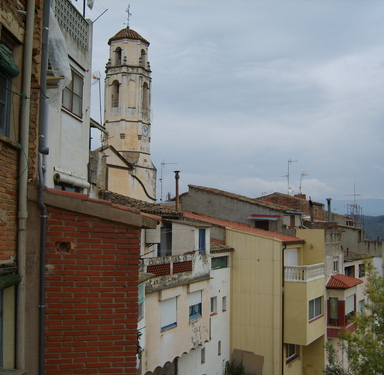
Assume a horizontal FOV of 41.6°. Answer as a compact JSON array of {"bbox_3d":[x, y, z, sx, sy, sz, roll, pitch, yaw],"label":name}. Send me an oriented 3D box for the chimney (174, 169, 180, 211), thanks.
[{"bbox_3d":[-0.730,0.180,26.000,0.280,2.050,0.280,1,-4,-7],"label":"chimney"}]

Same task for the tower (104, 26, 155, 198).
[{"bbox_3d":[-6.194,-6.495,49.000,4.900,18.300,4.900,-1,-4,21],"label":"tower"}]

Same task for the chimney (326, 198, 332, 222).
[{"bbox_3d":[8.575,1.446,31.500,0.320,1.550,0.320,-2,-5,32],"label":"chimney"}]

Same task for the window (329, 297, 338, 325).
[{"bbox_3d":[7.905,6.934,28.200,0.500,1.570,0.120,-2,-5,32],"label":"window"}]

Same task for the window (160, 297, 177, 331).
[{"bbox_3d":[-0.990,5.219,20.824,0.150,1.240,1.250,-2,-5,28],"label":"window"}]

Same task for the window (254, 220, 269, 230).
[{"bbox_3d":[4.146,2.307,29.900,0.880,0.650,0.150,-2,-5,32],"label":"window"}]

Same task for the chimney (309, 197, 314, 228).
[{"bbox_3d":[7.347,1.441,31.000,0.250,1.700,0.250,-2,-5,32],"label":"chimney"}]

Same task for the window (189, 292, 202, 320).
[{"bbox_3d":[0.123,5.306,22.824,0.150,1.210,1.170,-2,-5,28],"label":"window"}]

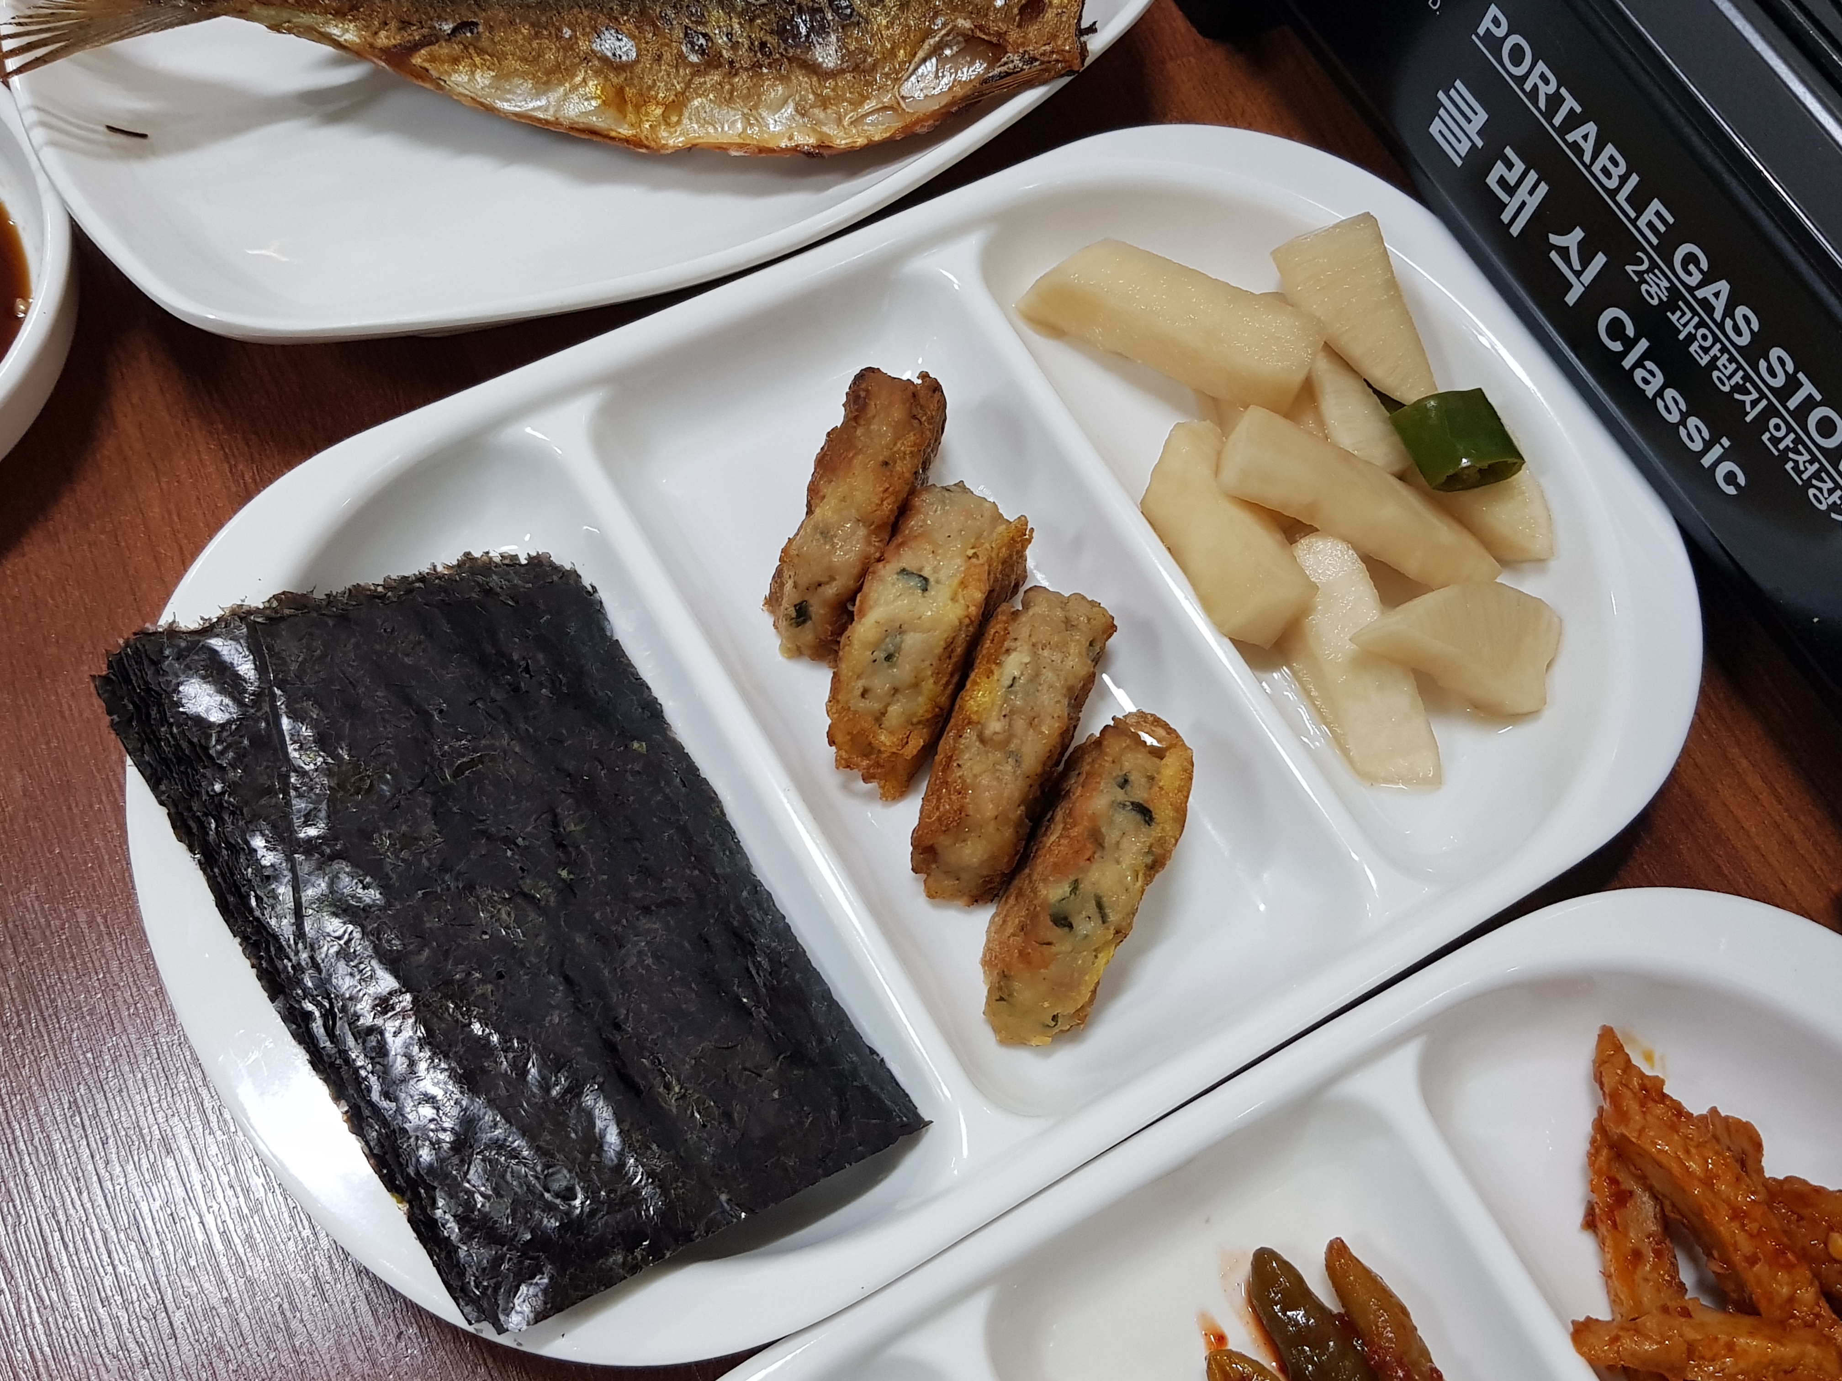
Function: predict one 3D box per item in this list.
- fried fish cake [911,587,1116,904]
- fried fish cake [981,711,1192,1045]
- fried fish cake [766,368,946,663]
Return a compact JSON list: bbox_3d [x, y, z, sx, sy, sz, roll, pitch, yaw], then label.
[{"bbox_3d":[0.017,0.010,0.256,0.021,0.020,0.061,23,69,4],"label":"fried fish cake"},{"bbox_3d":[0.030,0.033,0.248,0.019,0.020,0.061,26,69,5],"label":"fried fish cake"},{"bbox_3d":[-0.013,-0.035,0.271,0.018,0.020,0.062,20,69,3],"label":"fried fish cake"}]

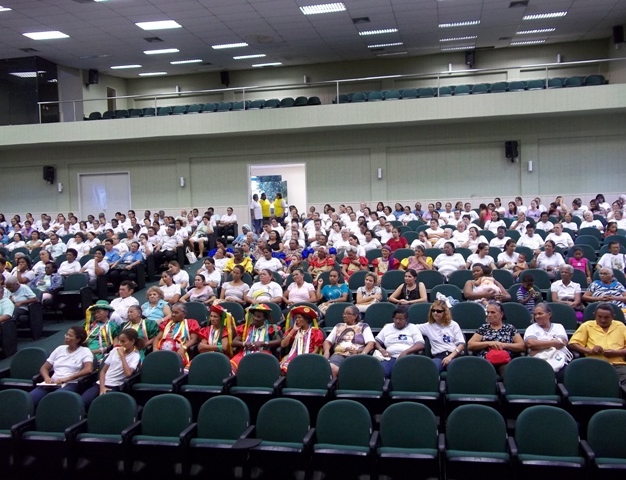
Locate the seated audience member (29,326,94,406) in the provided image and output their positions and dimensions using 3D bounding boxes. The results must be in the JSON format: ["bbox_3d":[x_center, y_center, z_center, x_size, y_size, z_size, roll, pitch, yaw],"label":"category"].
[{"bbox_3d":[-2.758,1.605,6.394,0.580,1.234,0.850,-1,3,16],"label":"seated audience member"}]

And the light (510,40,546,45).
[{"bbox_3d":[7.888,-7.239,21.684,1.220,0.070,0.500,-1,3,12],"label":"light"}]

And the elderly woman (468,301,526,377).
[{"bbox_3d":[1.991,1.306,6.356,0.600,1.210,0.750,-1,2,14],"label":"elderly woman"}]

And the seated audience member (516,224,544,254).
[{"bbox_3d":[4.277,0.265,11.636,0.550,1.150,0.720,-1,2,14],"label":"seated audience member"}]

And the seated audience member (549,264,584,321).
[{"bbox_3d":[3.368,0.963,7.759,0.480,1.243,0.780,-1,3,12],"label":"seated audience member"}]

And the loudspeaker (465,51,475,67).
[{"bbox_3d":[5.985,-6.902,22.475,0.360,0.580,0.340,0,9,27],"label":"loudspeaker"}]

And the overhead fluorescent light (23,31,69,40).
[{"bbox_3d":[-8.136,-6.280,18.110,1.220,0.100,0.620,-1,3,12],"label":"overhead fluorescent light"}]

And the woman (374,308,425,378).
[{"bbox_3d":[0.993,1.393,6.646,0.580,1.168,0.800,-1,3,11],"label":"woman"}]

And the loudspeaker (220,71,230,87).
[{"bbox_3d":[-3.550,-6.552,24.003,0.350,0.550,0.350,-1,12,18],"label":"loudspeaker"}]

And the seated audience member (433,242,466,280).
[{"bbox_3d":[2.337,0.638,10.105,0.560,1.170,0.750,-1,2,11],"label":"seated audience member"}]

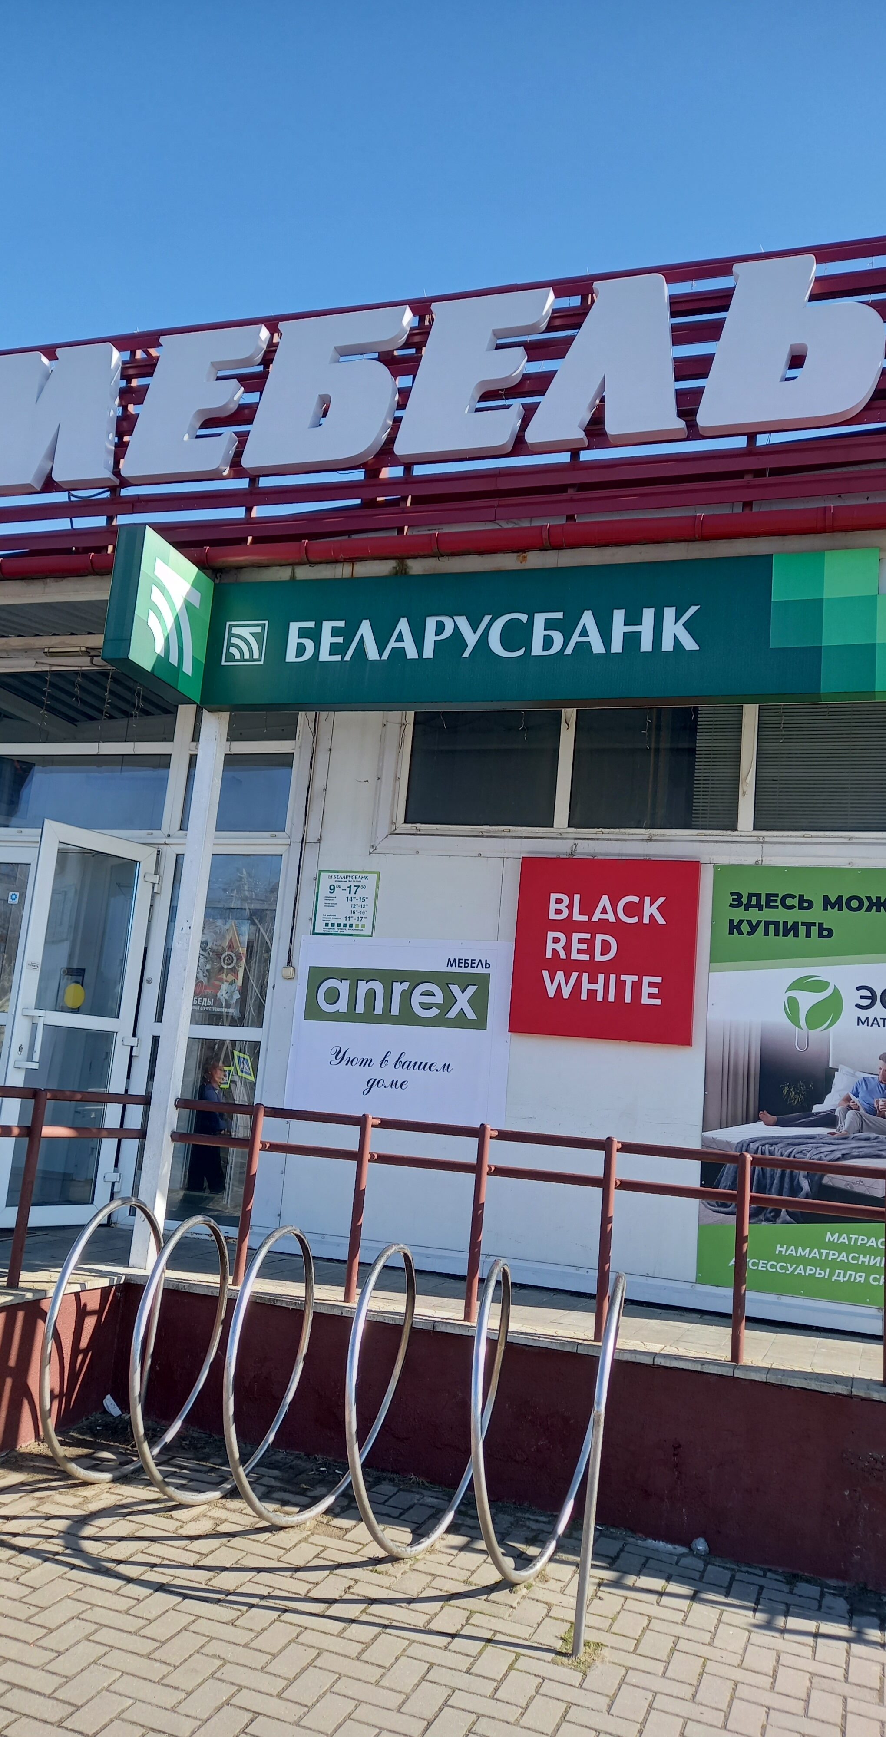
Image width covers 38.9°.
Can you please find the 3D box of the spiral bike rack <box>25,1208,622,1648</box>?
[{"bbox_3d":[-0.391,1.898,4.674,2.180,1.030,1.000,2,-8,20],"label":"spiral bike rack"}]

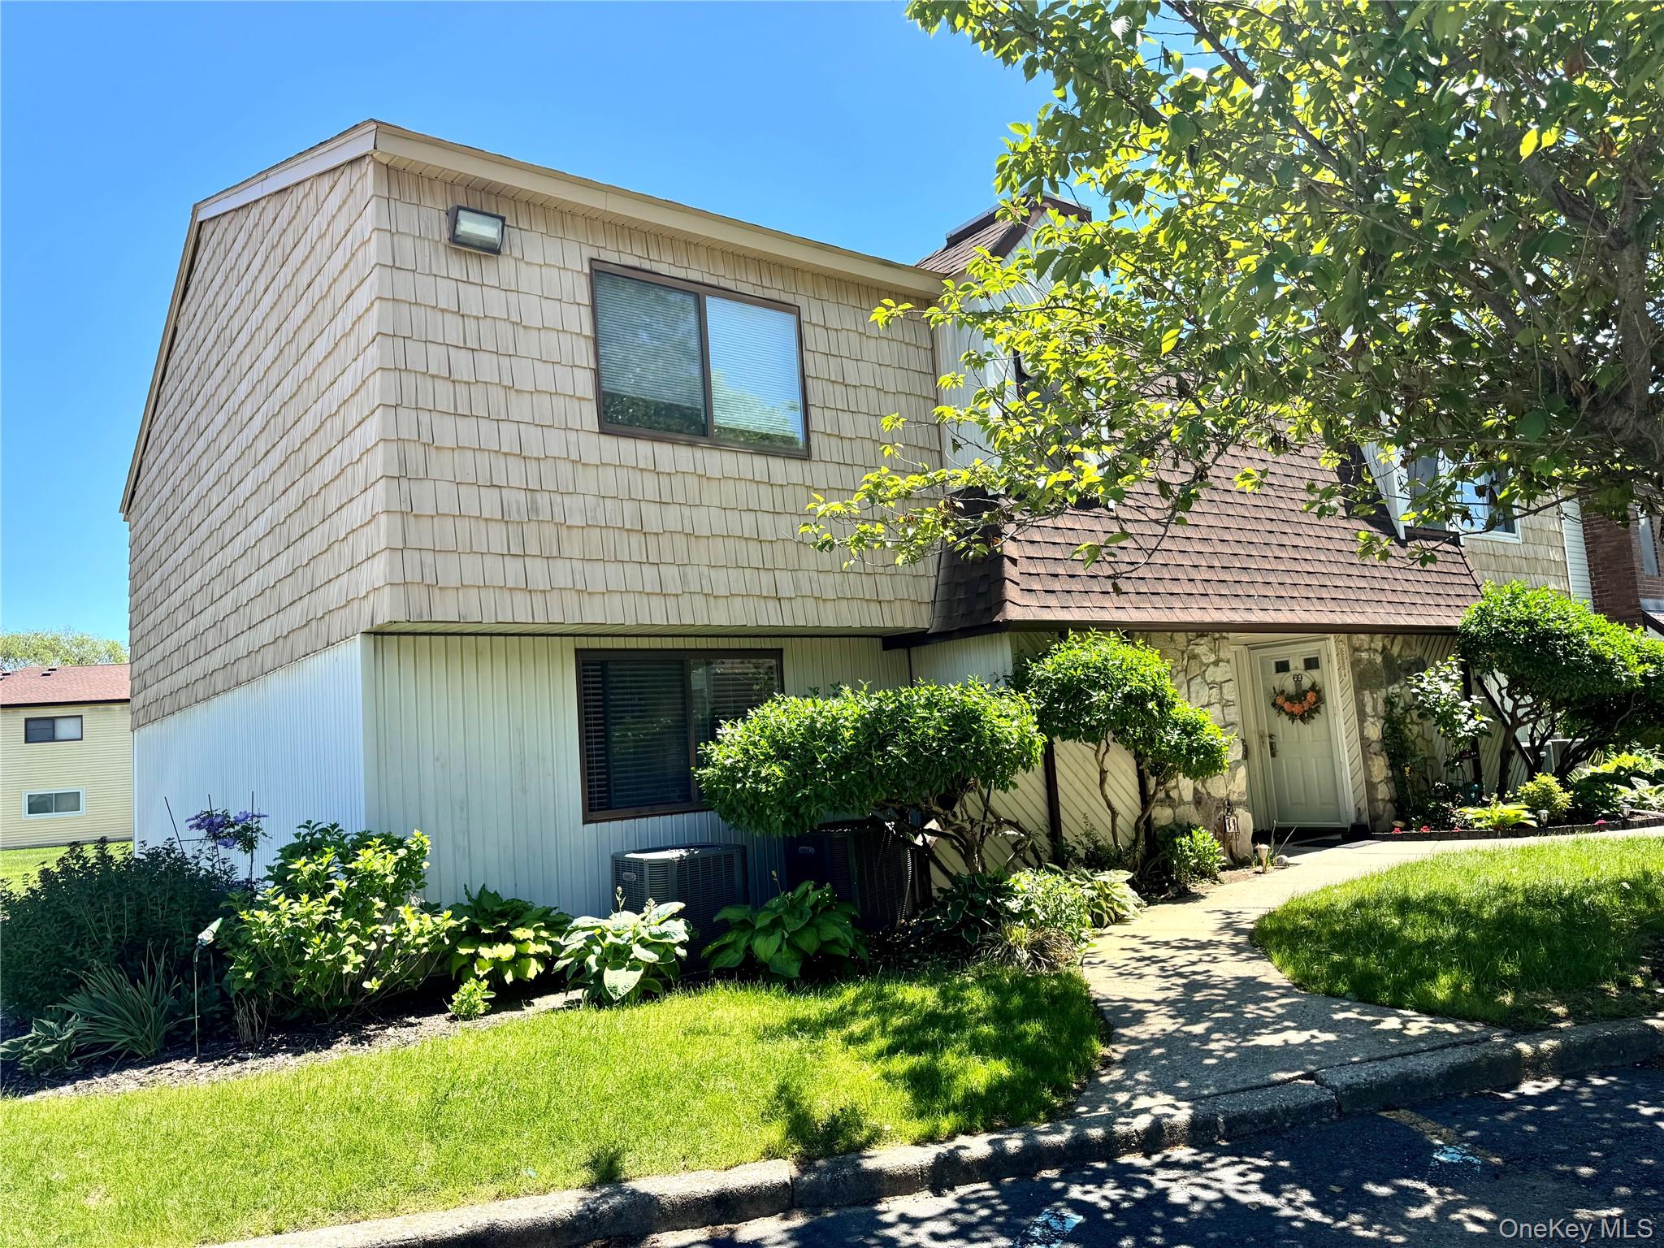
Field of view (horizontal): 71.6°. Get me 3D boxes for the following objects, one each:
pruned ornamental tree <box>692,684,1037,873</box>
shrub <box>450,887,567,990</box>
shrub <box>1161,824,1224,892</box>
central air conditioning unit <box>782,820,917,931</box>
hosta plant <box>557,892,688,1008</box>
[{"bbox_3d":[0.381,1.258,7.760,2.626,1.752,1.364,1,-8,-38],"label":"pruned ornamental tree"},{"bbox_3d":[-2.053,2.000,7.289,0.730,0.560,0.680,1,-8,-38],"label":"shrub"},{"bbox_3d":[3.068,1.972,9.858,0.510,0.480,0.490,1,-8,-38],"label":"shrub"},{"bbox_3d":[0.154,1.843,8.366,0.768,0.758,0.768,1,-8,-38],"label":"central air conditioning unit"},{"bbox_3d":[-1.257,1.900,6.825,0.760,0.560,0.720,-4,-6,0],"label":"hosta plant"}]

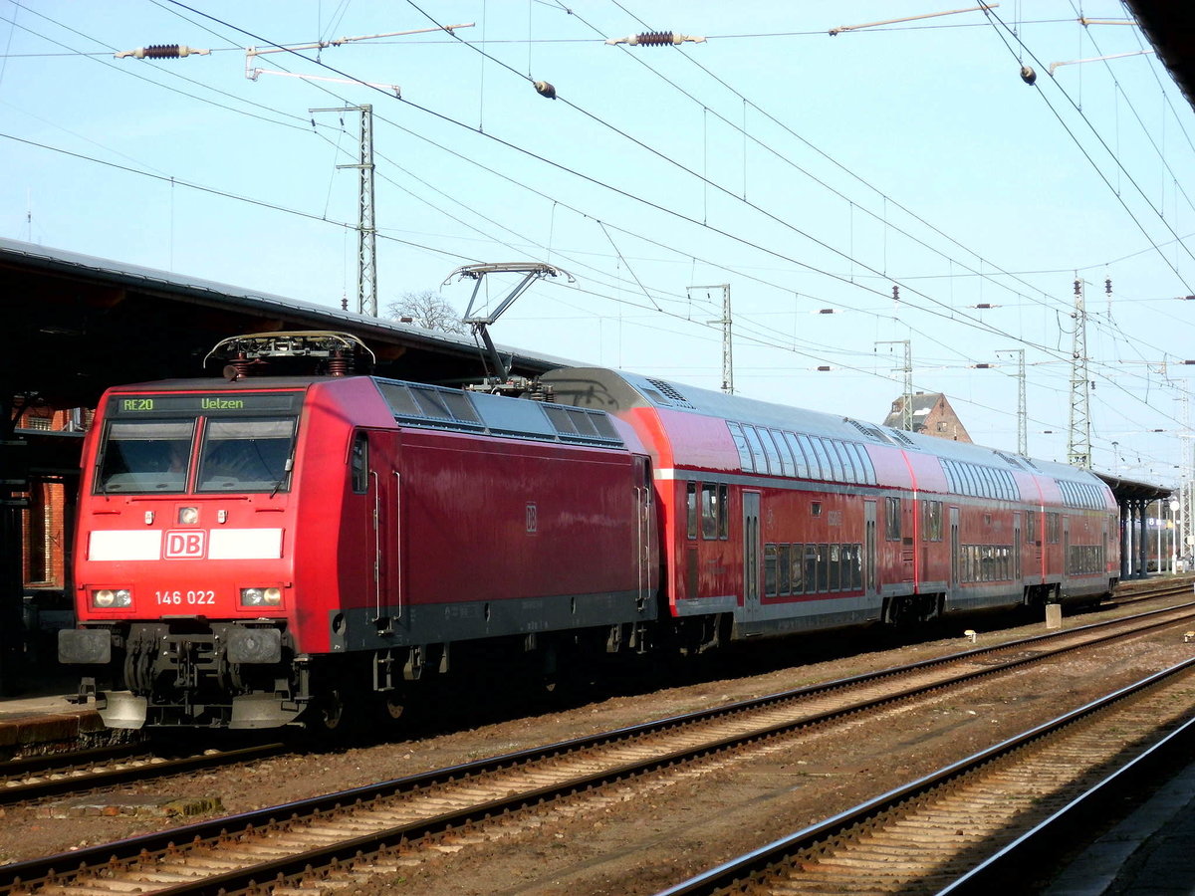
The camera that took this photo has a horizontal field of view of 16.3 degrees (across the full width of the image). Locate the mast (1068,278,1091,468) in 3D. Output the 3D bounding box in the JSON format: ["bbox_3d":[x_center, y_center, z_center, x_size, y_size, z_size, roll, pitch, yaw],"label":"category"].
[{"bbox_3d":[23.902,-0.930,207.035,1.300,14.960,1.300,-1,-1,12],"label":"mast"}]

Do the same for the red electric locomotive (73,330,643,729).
[{"bbox_3d":[-2.282,1.023,50.280,2.980,4.380,18.900,-1,-1,12],"label":"red electric locomotive"}]

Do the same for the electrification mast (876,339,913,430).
[{"bbox_3d":[15.143,0.814,211.849,1.820,12.590,0.500,-1,-1,12],"label":"electrification mast"}]

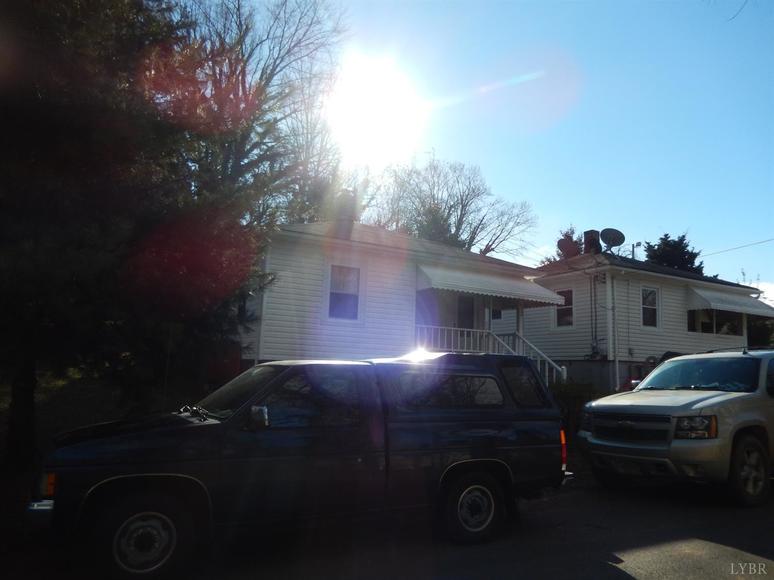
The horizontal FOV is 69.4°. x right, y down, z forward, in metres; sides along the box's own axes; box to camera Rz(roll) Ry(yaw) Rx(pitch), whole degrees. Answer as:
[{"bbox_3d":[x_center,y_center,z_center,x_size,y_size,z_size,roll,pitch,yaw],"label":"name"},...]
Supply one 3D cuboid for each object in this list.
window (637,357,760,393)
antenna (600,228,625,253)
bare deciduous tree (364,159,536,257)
[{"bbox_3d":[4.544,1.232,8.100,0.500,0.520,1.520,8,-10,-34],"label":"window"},{"bbox_3d":[8.474,-1.860,21.000,0.880,0.860,0.500,-2,-9,30],"label":"antenna"},{"bbox_3d":[3.750,-1.450,33.000,10.200,13.000,9.500,2,-8,0],"label":"bare deciduous tree"}]

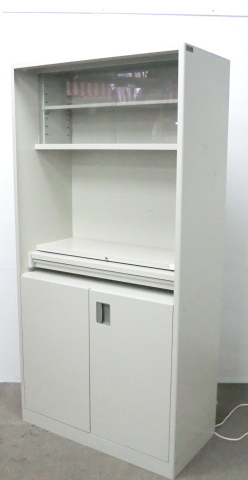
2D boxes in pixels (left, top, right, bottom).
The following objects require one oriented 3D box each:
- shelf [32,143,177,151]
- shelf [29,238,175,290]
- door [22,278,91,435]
[{"bbox_3d":[-0.006,-0.442,2.374,0.856,0.026,0.290,7,12,33],"label":"shelf"},{"bbox_3d":[-0.028,0.104,2.438,0.856,0.105,0.358,7,12,33],"label":"shelf"},{"bbox_3d":[-0.334,0.551,2.453,0.430,0.709,0.024,7,12,33],"label":"door"}]

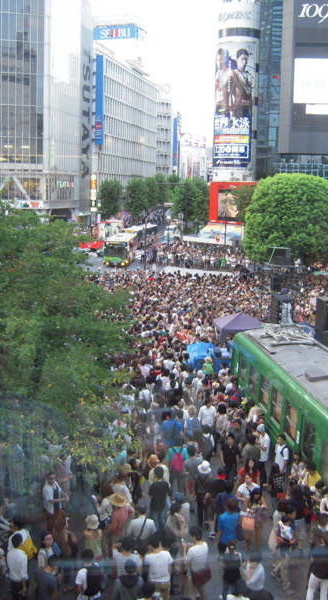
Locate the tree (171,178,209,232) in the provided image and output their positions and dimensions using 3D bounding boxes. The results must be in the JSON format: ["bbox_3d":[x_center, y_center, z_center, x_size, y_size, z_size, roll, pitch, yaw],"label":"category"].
[{"bbox_3d":[4.468,-15.726,113.939,6.700,10.970,6.500,1,9,0],"label":"tree"}]

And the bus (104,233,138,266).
[{"bbox_3d":[-4.993,-5.888,77.065,2.500,3.000,10.500,2,9,4],"label":"bus"}]

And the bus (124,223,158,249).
[{"bbox_3d":[-3.571,-9.780,101.250,2.500,3.000,10.600,4,10,15],"label":"bus"}]

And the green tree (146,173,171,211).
[{"bbox_3d":[-1.262,-21.876,145.377,5.500,12.850,5.500,1,9,0],"label":"green tree"}]

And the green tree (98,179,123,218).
[{"bbox_3d":[-9.837,-16.721,118.885,4.600,10.840,4.600,1,9,0],"label":"green tree"}]

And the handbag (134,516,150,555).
[{"bbox_3d":[-0.440,4.822,13.250,0.310,0.640,0.180,2,9,6],"label":"handbag"}]

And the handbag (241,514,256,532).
[{"bbox_3d":[1.885,4.985,14.400,0.310,0.330,0.130,2,9,6],"label":"handbag"}]

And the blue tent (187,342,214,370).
[{"bbox_3d":[1.658,2.732,29.106,1.400,1.560,1.500,1,9,0],"label":"blue tent"}]

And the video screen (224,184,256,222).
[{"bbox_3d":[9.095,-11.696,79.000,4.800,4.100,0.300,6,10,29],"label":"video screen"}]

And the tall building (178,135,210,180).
[{"bbox_3d":[10.350,-45.613,235.000,15.000,30.000,13.000,-6,12,-37],"label":"tall building"}]

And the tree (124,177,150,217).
[{"bbox_3d":[-5.404,-19.109,131.655,5.300,11.630,5.300,1,9,0],"label":"tree"}]

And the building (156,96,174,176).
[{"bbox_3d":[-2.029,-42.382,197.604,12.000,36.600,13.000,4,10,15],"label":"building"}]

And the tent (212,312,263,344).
[{"bbox_3d":[3.562,1.891,29.964,2.450,2.600,2.500,0,9,-6],"label":"tent"}]

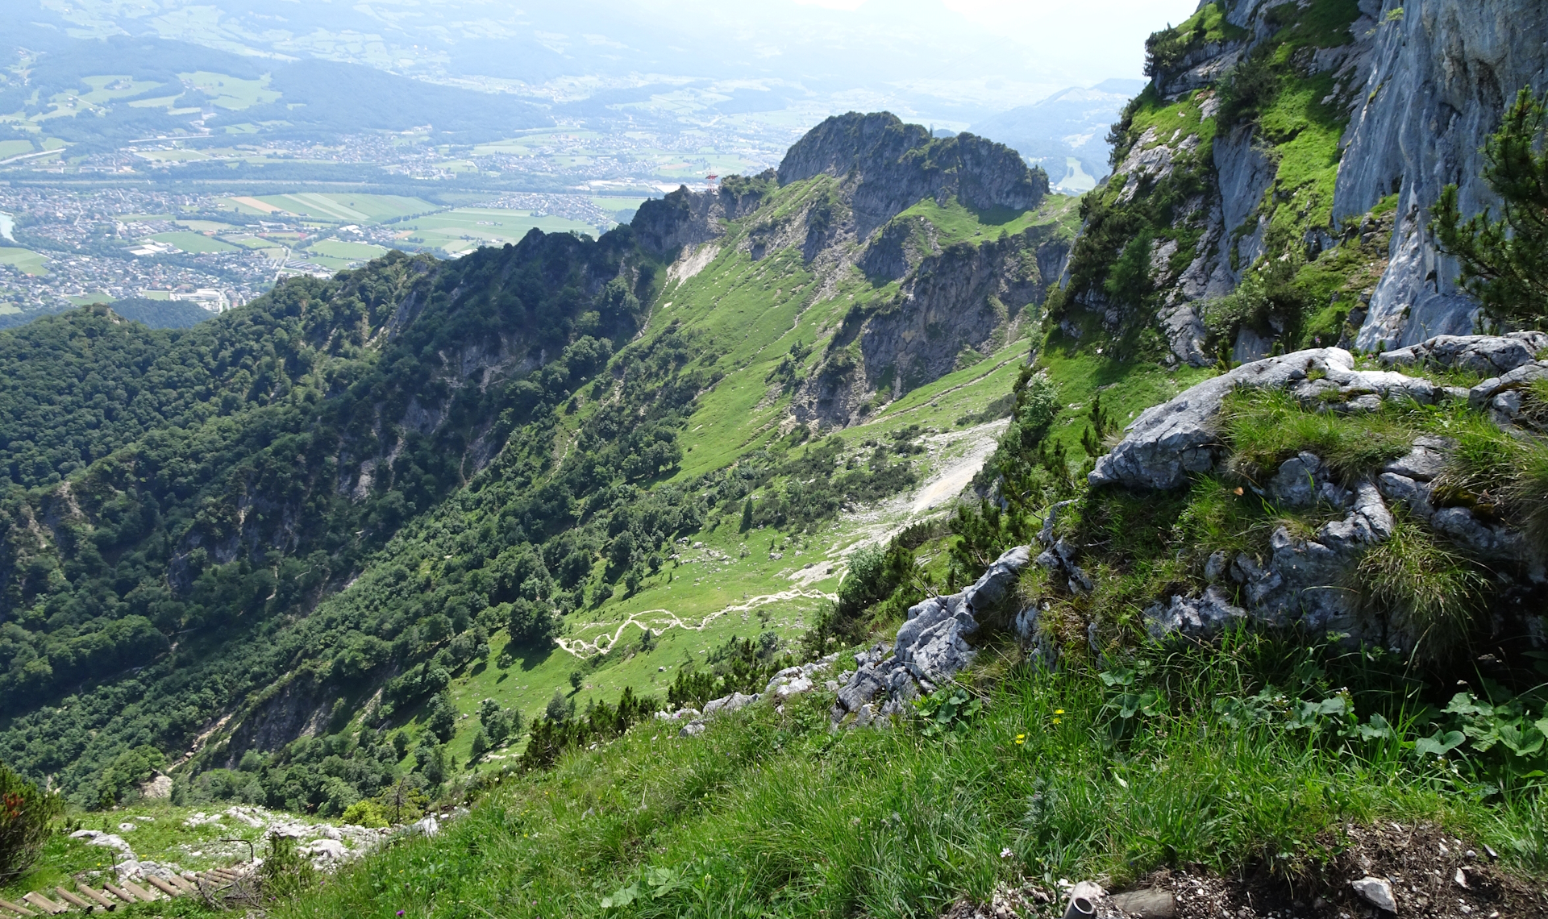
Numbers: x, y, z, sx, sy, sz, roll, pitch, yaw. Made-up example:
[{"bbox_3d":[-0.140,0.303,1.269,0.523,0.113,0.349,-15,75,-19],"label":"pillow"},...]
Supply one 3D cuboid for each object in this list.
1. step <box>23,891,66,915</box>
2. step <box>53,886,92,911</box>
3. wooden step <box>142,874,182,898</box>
[{"bbox_3d":[-12.178,7.405,17.912,0.900,0.090,0.170,12,28,24],"label":"step"},{"bbox_3d":[-11.936,7.499,18.300,0.920,0.100,0.105,12,28,24],"label":"step"},{"bbox_3d":[-11.152,7.850,19.662,0.920,0.110,0.115,14,29,26],"label":"wooden step"}]

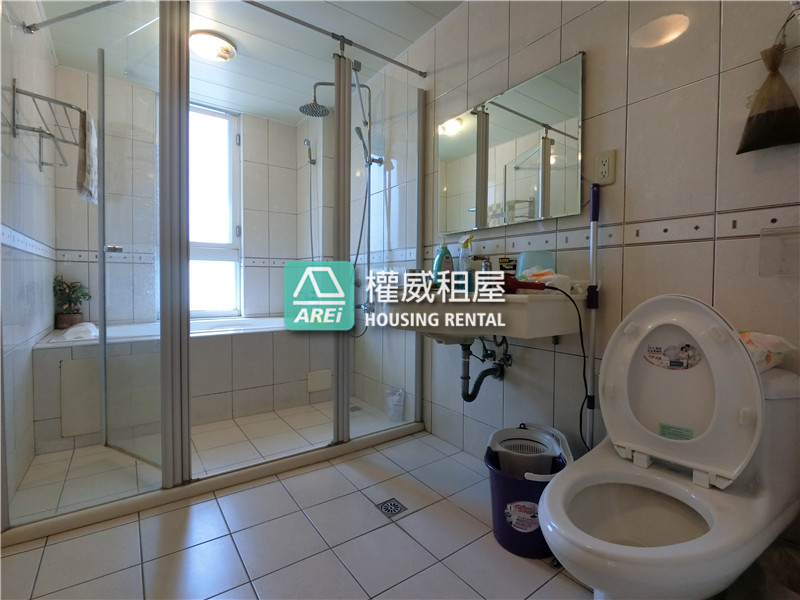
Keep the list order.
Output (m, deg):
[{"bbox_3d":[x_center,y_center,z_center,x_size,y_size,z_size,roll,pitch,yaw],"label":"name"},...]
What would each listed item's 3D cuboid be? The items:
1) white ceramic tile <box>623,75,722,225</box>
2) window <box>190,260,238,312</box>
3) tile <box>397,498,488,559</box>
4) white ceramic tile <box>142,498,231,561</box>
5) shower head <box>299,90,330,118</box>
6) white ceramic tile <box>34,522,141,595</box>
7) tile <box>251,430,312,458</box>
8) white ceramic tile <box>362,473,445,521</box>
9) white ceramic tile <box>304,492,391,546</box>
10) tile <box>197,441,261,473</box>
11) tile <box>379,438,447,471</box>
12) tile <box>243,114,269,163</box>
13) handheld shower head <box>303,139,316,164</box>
[{"bbox_3d":[0.853,-0.458,1.174,0.010,0.400,0.248,-1,2,-36],"label":"white ceramic tile"},{"bbox_3d":[-1.557,-0.106,2.929,0.520,0.420,0.050,-1,2,-36],"label":"window"},{"bbox_3d":[0.155,0.813,1.320,0.248,0.010,0.248,0,2,-36],"label":"tile"},{"bbox_3d":[-0.756,0.801,1.296,0.248,0.010,0.248,0,2,-36],"label":"white ceramic tile"},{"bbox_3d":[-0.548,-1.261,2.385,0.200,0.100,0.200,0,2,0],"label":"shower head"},{"bbox_3d":[-0.958,0.802,1.154,0.248,0.010,0.248,0,2,-36],"label":"white ceramic tile"},{"bbox_3d":[-0.642,0.772,1.986,0.250,0.010,0.250,-1,2,-36],"label":"tile"},{"bbox_3d":[0.008,0.805,1.525,0.248,0.010,0.248,0,2,-36],"label":"white ceramic tile"},{"bbox_3d":[-0.194,0.803,1.365,0.248,0.010,0.248,-1,2,-36],"label":"white ceramic tile"},{"bbox_3d":[-0.853,0.785,1.861,0.248,0.010,0.248,0,2,-36],"label":"tile"},{"bbox_3d":[0.068,0.787,1.875,0.250,0.010,0.250,-1,3,-36],"label":"tile"},{"bbox_3d":[-1.196,-1.335,3.094,0.197,0.378,0.010,-1,2,-36],"label":"tile"},{"bbox_3d":[-0.729,-1.194,2.980,0.090,0.200,0.065,0,2,-36],"label":"handheld shower head"}]

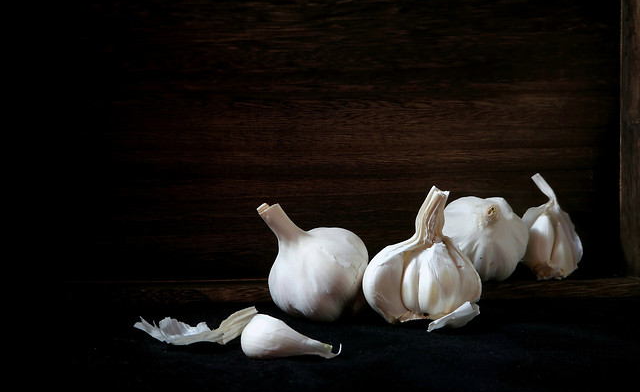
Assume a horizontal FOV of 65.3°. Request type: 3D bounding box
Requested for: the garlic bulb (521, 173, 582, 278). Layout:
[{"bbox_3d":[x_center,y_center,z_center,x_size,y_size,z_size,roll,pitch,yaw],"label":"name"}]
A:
[{"bbox_3d":[0.150,0.020,0.322,0.037,0.068,0.037,-6,-4,25],"label":"garlic bulb"}]

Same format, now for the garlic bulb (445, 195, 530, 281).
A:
[{"bbox_3d":[0.105,0.027,0.315,0.053,0.048,0.053,-5,46,5],"label":"garlic bulb"}]

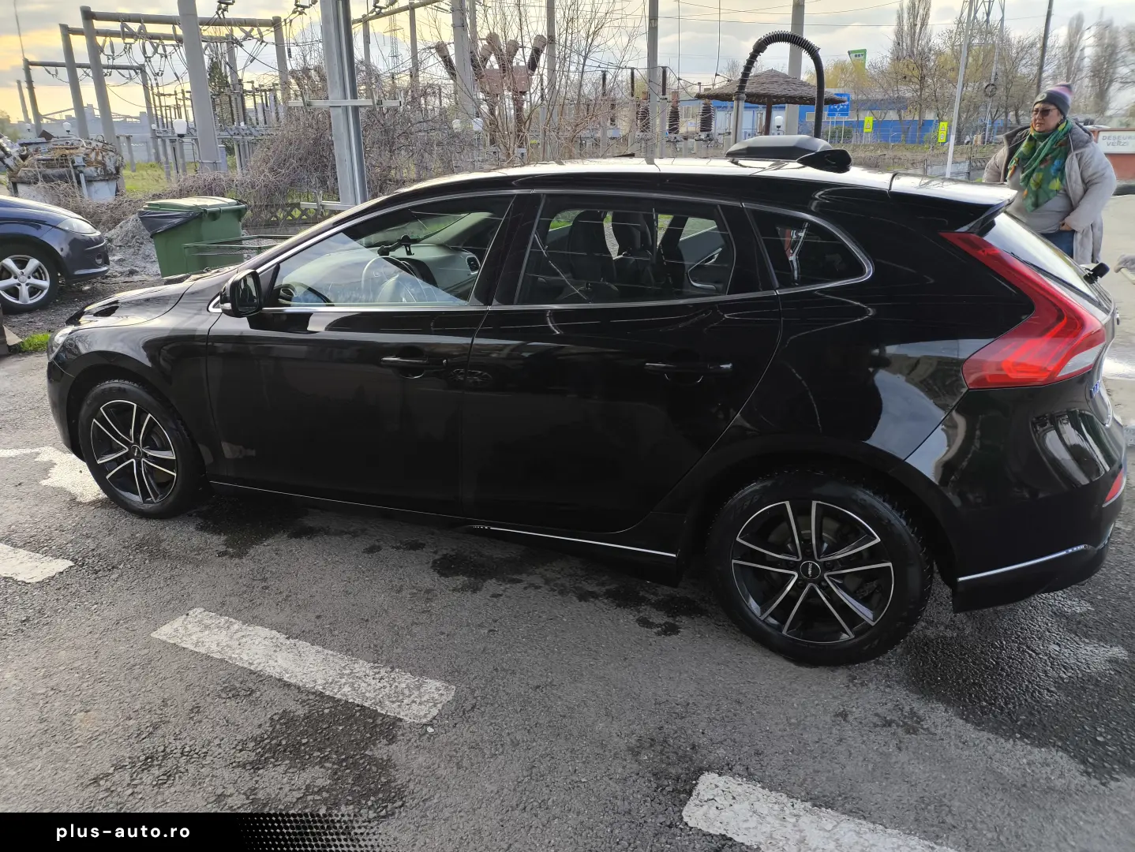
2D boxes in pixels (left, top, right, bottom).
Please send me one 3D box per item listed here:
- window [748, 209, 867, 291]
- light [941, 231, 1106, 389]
[{"bbox_3d":[0.646,-0.474,2.235,0.331,0.221,0.060,7,-2,23],"label":"window"},{"bbox_3d":[1.103,-0.283,2.015,0.390,0.370,0.230,7,20,23],"label":"light"}]

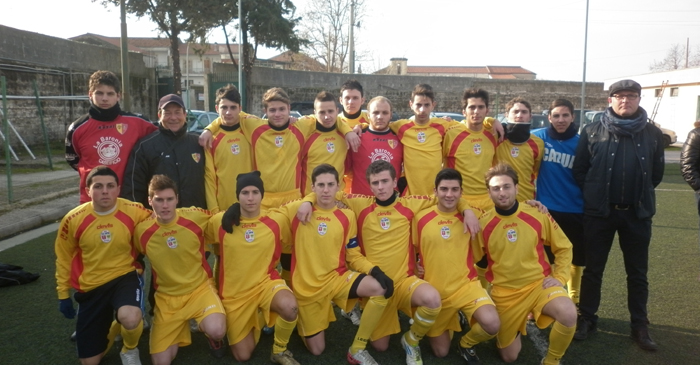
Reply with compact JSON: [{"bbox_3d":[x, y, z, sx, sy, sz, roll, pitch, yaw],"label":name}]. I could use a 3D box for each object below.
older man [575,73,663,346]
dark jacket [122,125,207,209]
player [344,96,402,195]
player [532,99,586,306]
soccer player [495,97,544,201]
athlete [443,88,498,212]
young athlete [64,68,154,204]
[{"bbox_3d":[1.847,0.204,3.917,0.570,1.800,0.400,4,7,22],"label":"older man"},{"bbox_3d":[-1.342,-0.032,4.074,0.620,0.780,0.340,-1,7,-8],"label":"dark jacket"},{"bbox_3d":[0.190,0.233,4.084,0.520,1.660,0.320,0,7,0],"label":"player"},{"bbox_3d":[1.595,0.217,4.253,0.520,1.660,0.320,1,7,8],"label":"player"},{"bbox_3d":[1.265,0.212,4.202,0.520,1.680,0.330,1,7,8],"label":"soccer player"},{"bbox_3d":[0.897,0.172,4.298,0.550,1.740,0.360,1,7,3],"label":"athlete"},{"bbox_3d":[-1.613,0.152,3.878,0.600,1.790,0.380,-1,7,-16],"label":"young athlete"}]

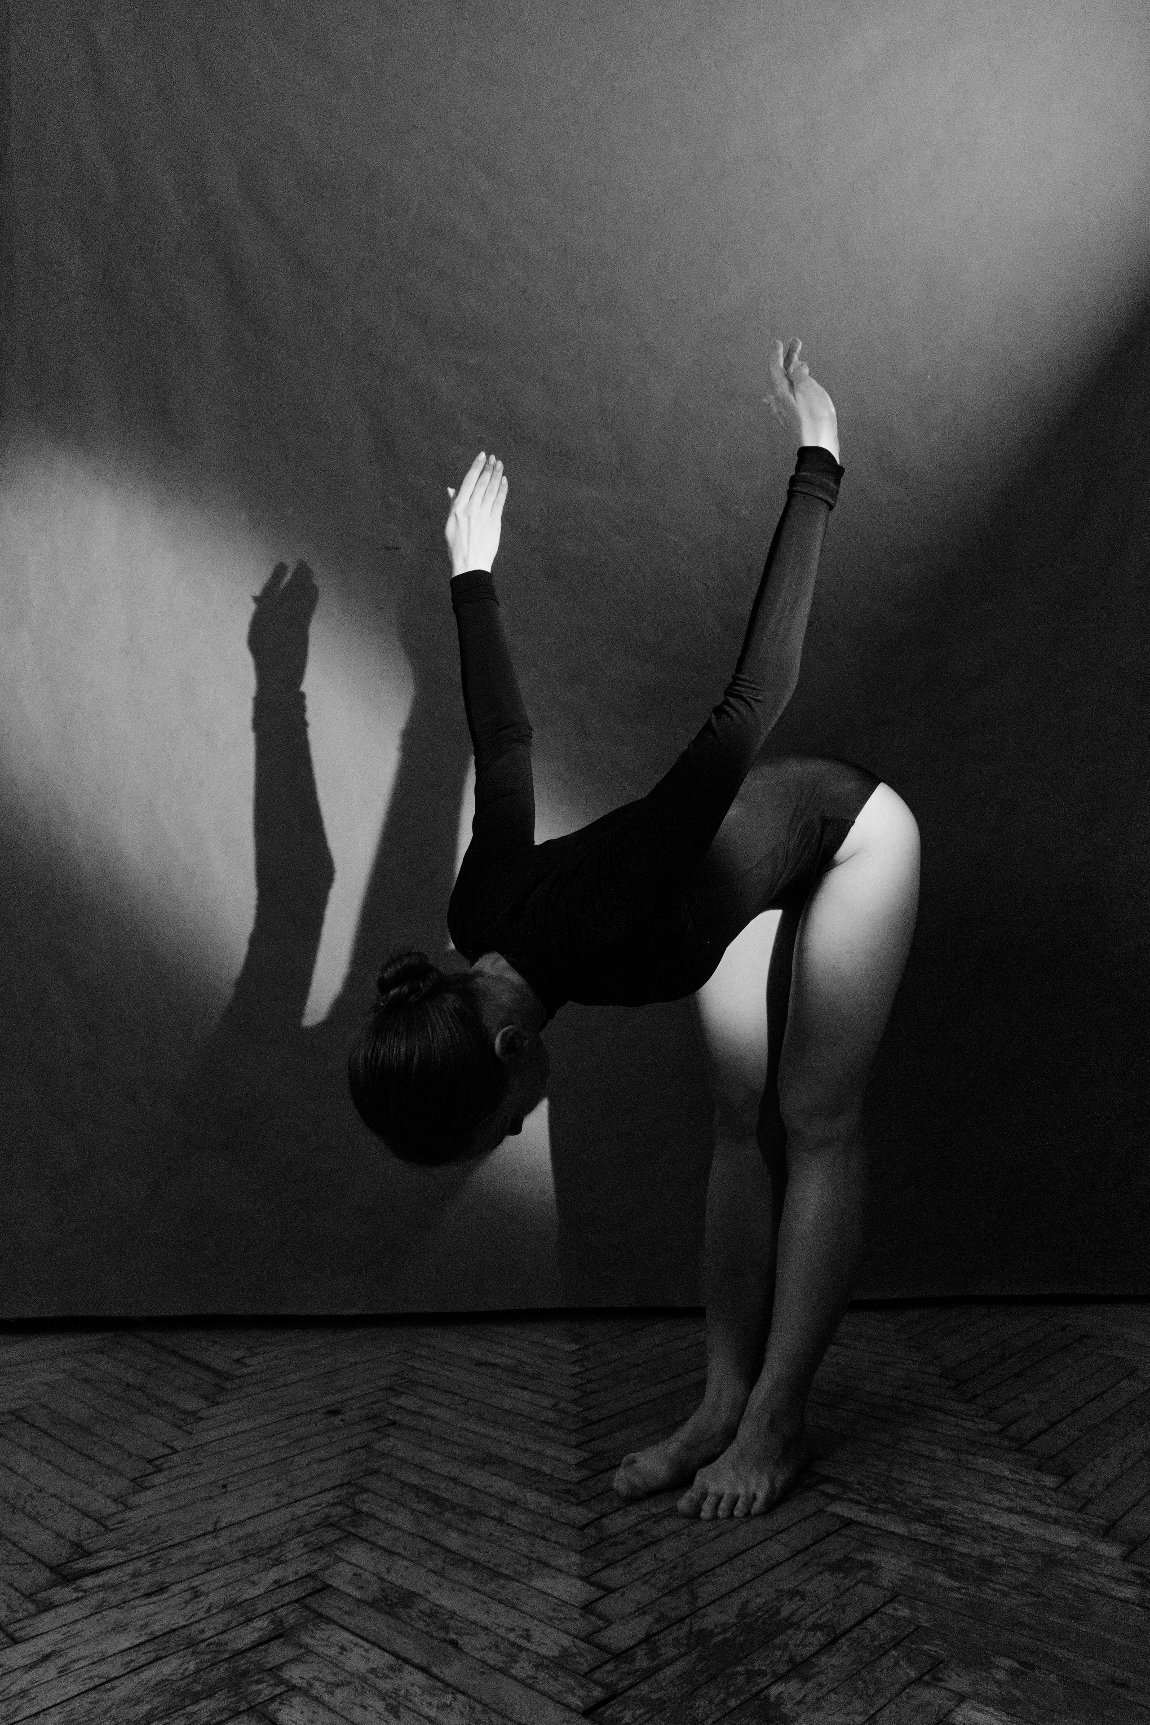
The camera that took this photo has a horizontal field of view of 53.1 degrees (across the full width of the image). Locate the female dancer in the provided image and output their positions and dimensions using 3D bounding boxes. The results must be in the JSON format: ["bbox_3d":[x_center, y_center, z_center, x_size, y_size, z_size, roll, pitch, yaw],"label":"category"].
[{"bbox_3d":[0.150,0.100,1.480,0.810,1.470,0.720,5,-8,-33],"label":"female dancer"}]

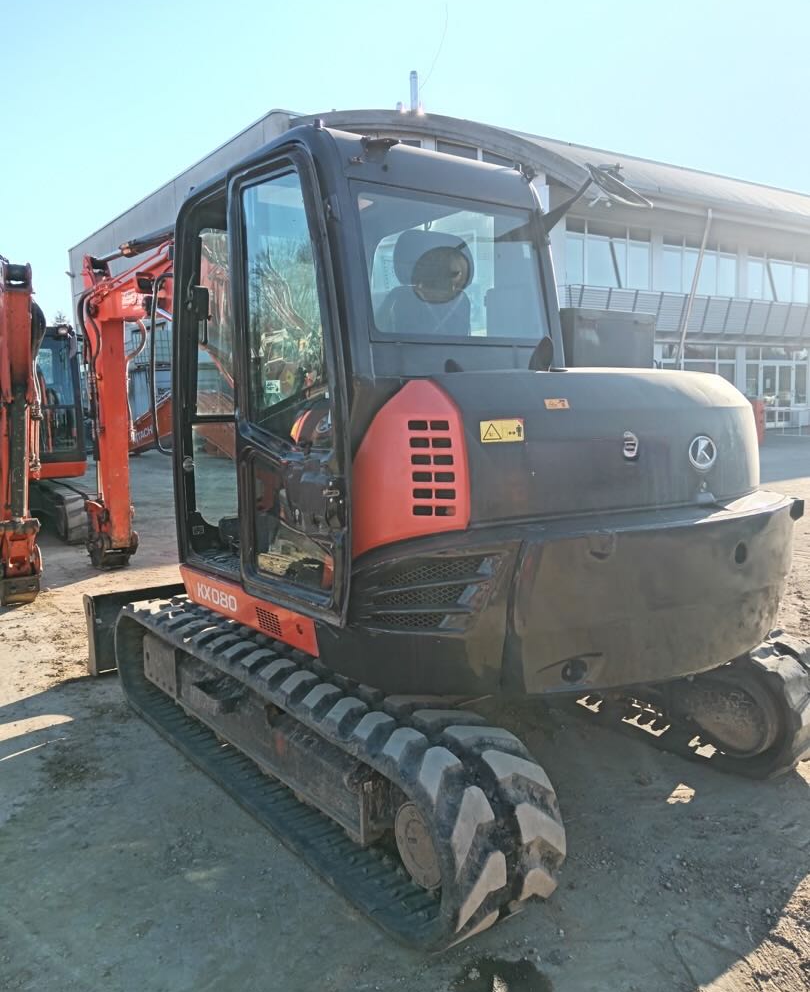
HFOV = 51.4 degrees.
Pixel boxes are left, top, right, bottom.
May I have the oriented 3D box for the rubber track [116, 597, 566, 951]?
[{"bbox_3d":[-0.533,0.924,3.576,0.450,0.630,2.870,-7,10,-36],"label":"rubber track"}]

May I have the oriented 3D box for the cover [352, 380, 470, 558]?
[{"bbox_3d":[0.018,-0.078,2.598,0.450,0.560,0.190,0,8,11],"label":"cover"}]

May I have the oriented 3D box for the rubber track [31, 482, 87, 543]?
[{"bbox_3d":[-4.108,0.127,10.059,0.400,0.570,2.500,-8,10,-36],"label":"rubber track"}]

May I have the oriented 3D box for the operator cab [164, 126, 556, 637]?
[{"bbox_3d":[-0.245,-0.478,3.509,1.030,1.650,1.560,-8,10,-37],"label":"operator cab"}]

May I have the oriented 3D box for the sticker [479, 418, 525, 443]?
[{"bbox_3d":[0.290,-0.195,2.534,0.140,0.075,0.006,-4,2,-19],"label":"sticker"}]

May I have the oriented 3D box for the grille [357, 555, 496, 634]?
[{"bbox_3d":[0.063,0.307,2.587,0.440,0.230,0.090,0,8,7],"label":"grille"}]

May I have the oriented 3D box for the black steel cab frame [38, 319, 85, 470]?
[{"bbox_3d":[-4.486,-1.173,9.847,0.980,1.620,1.500,-8,10,-36],"label":"black steel cab frame"}]

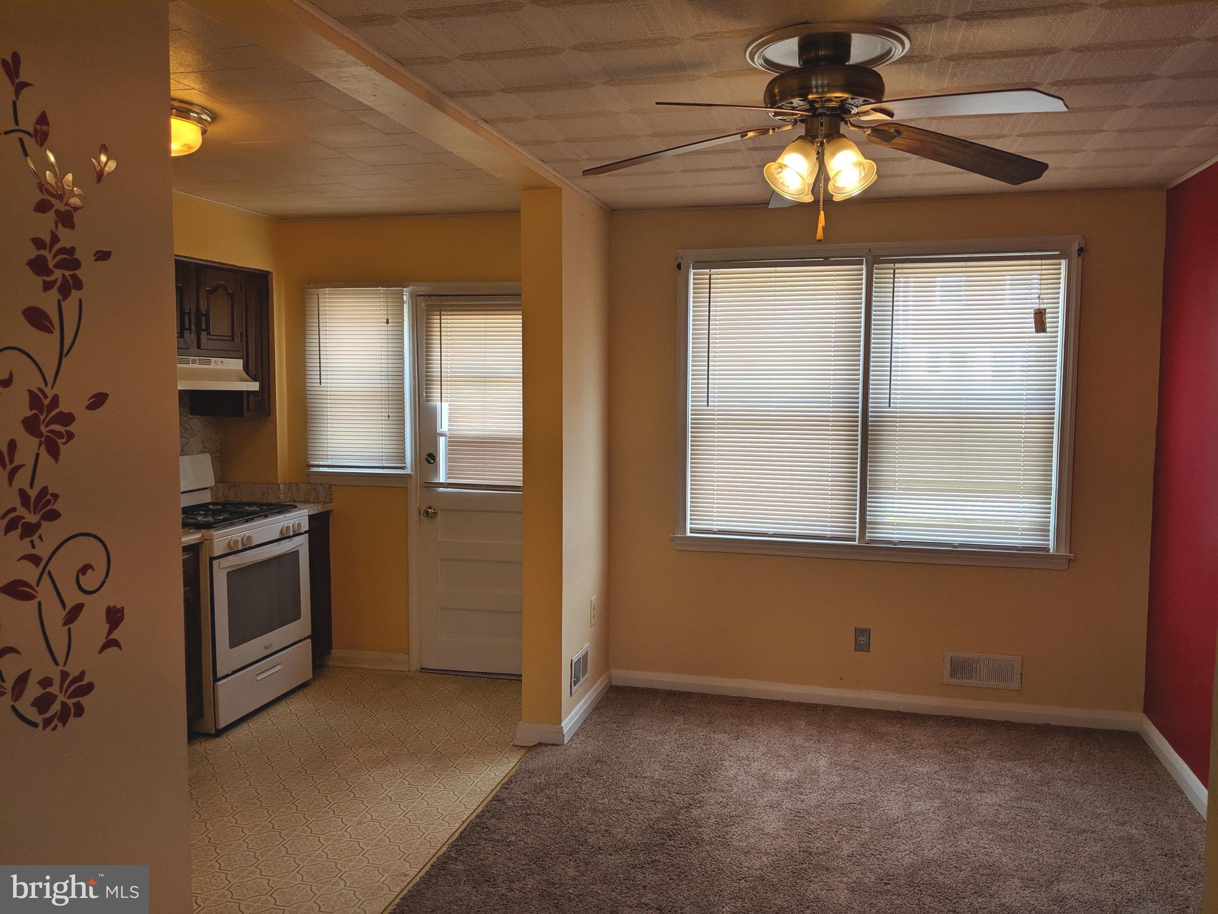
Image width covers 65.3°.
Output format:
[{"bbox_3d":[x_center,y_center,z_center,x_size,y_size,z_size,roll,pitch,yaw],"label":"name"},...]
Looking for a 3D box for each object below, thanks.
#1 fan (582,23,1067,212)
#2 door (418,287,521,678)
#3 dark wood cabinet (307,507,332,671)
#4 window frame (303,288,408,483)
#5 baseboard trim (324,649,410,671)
[{"bbox_3d":[0.532,-0.828,2.429,1.285,0.410,1.225,1,5,15],"label":"fan"},{"bbox_3d":[-0.635,0.160,5.062,0.820,2.045,0.048,1,5,15],"label":"door"},{"bbox_3d":[-1.897,0.739,5.266,0.615,0.872,0.325,1,5,15],"label":"dark wood cabinet"},{"bbox_3d":[-1.371,-0.397,5.202,0.634,1.107,0.080,1,5,15],"label":"window frame"},{"bbox_3d":[-1.337,1.133,5.322,0.490,0.092,0.020,1,5,15],"label":"baseboard trim"}]

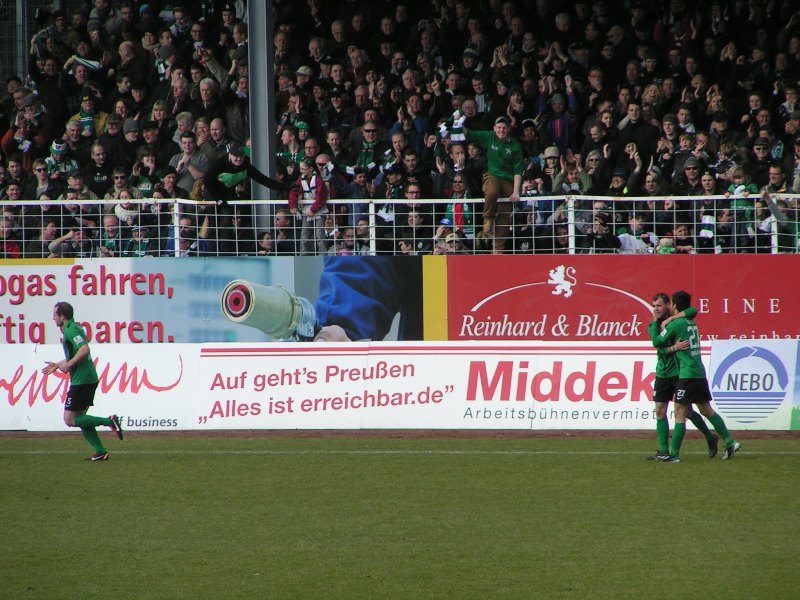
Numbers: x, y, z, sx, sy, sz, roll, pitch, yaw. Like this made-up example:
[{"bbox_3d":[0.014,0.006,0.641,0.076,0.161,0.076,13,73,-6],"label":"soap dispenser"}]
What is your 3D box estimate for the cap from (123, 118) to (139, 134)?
[{"bbox_3d":[-3.253,-2.094,106.000,0.190,0.180,0.220,-2,3,-41],"label":"cap"}]

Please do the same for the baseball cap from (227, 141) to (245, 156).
[{"bbox_3d":[-1.948,-1.794,104.000,0.190,0.160,0.260,2,12,-18],"label":"baseball cap"}]

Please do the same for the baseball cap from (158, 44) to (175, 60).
[{"bbox_3d":[-2.858,-3.030,107.500,0.220,0.180,0.190,17,15,39],"label":"baseball cap"}]

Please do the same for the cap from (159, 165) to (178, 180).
[{"bbox_3d":[-2.755,-1.517,104.500,0.200,0.170,0.240,-1,3,-27],"label":"cap"}]

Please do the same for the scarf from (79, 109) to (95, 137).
[{"bbox_3d":[-3.802,-2.152,106.500,0.200,0.340,0.170,0,3,3],"label":"scarf"}]

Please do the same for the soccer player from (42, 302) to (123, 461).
[{"bbox_3d":[-3.380,0.868,93.500,0.850,1.680,0.550,0,3,-3],"label":"soccer player"}]

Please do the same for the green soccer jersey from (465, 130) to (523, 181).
[{"bbox_3d":[1.119,-1.699,104.000,0.700,0.610,0.340,0,3,-6],"label":"green soccer jersey"}]

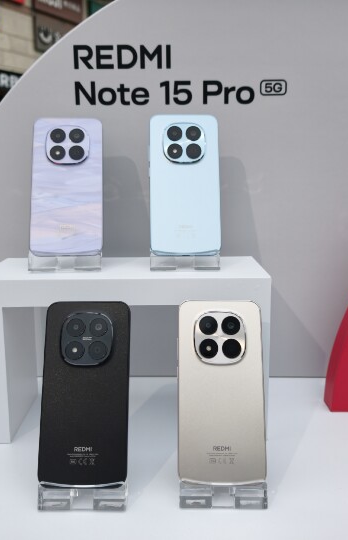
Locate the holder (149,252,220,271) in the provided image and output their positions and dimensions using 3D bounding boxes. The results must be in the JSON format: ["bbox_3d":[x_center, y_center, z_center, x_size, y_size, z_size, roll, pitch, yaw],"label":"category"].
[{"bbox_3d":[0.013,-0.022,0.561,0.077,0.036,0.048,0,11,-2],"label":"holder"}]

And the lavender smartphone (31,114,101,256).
[{"bbox_3d":[-0.120,-0.095,0.561,0.078,0.164,0.011,-1,-12,-4],"label":"lavender smartphone"}]

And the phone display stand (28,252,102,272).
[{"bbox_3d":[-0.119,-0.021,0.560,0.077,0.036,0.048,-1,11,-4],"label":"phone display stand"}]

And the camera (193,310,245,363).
[{"bbox_3d":[0.043,0.062,0.458,0.047,0.048,0.005,0,-12,0],"label":"camera"}]

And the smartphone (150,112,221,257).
[{"bbox_3d":[0.013,-0.097,0.559,0.078,0.164,0.011,0,-9,-2],"label":"smartphone"}]

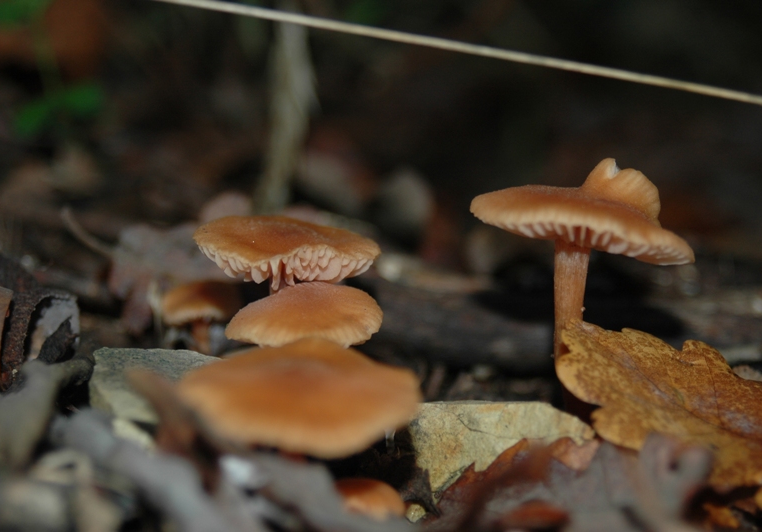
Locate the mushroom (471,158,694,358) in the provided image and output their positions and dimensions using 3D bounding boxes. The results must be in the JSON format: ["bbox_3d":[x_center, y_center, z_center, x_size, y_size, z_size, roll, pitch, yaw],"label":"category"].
[{"bbox_3d":[0.035,0.002,0.460,0.038,0.041,0.036,0,6,0],"label":"mushroom"}]

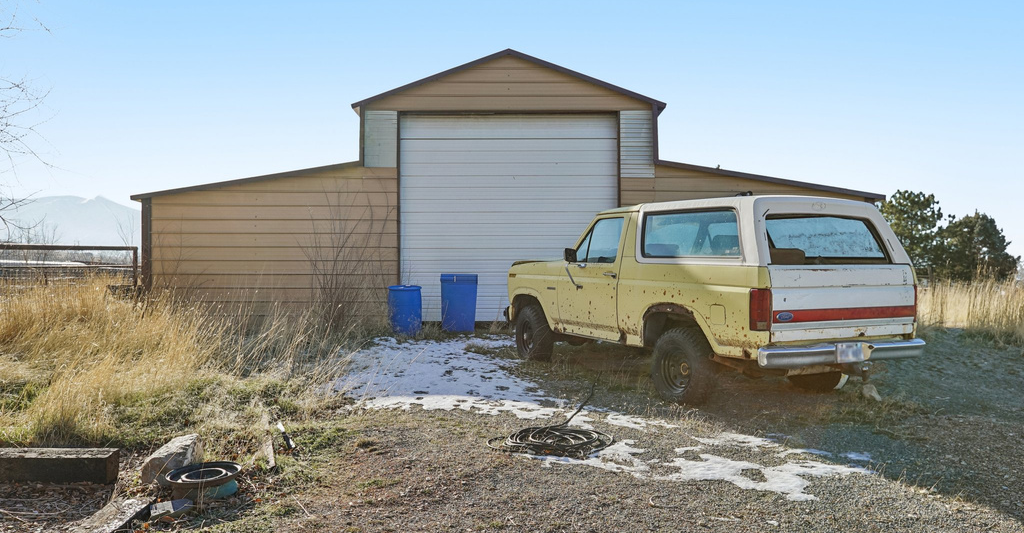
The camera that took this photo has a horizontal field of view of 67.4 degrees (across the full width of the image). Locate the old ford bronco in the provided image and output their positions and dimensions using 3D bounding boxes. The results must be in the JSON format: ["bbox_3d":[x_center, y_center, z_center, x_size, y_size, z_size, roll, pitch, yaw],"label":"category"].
[{"bbox_3d":[1.710,0.260,8.120,1.970,1.850,4.480,0,1,-29],"label":"old ford bronco"}]

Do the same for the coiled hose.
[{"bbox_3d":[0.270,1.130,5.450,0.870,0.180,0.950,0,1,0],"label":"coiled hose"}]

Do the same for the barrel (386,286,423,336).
[{"bbox_3d":[-1.650,0.680,11.800,0.530,0.800,0.530,0,1,0],"label":"barrel"}]

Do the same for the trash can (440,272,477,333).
[{"bbox_3d":[-0.840,0.560,12.200,0.590,0.930,0.580,0,1,0],"label":"trash can"}]

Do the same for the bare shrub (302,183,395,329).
[{"bbox_3d":[-2.530,-0.120,12.000,1.450,2.350,1.250,0,1,0],"label":"bare shrub"}]

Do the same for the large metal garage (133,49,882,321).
[{"bbox_3d":[-0.050,-1.360,17.200,12.500,4.620,9.000,0,1,0],"label":"large metal garage"}]

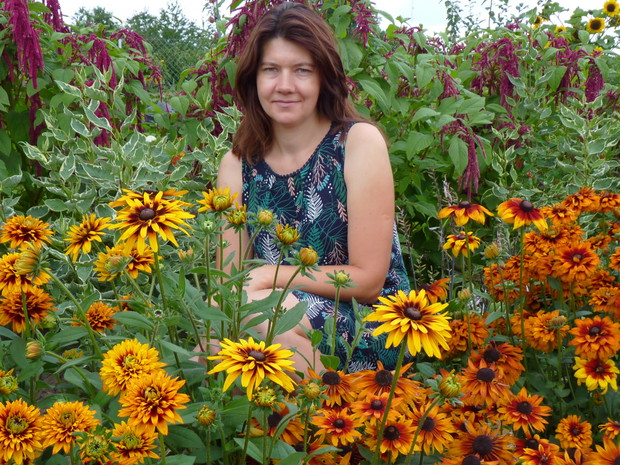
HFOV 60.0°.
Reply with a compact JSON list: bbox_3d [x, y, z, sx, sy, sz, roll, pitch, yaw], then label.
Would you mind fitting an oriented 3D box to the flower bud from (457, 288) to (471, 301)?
[{"bbox_3d":[0.258,0.104,0.900,0.021,0.020,0.021,6,15,-1],"label":"flower bud"}]

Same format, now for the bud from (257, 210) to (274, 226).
[{"bbox_3d":[-0.070,-0.022,0.840,0.026,0.025,0.025,9,12,0],"label":"bud"}]

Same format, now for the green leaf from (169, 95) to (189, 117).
[{"bbox_3d":[-0.427,-0.414,1.750,0.064,0.070,0.020,-1,10,-6],"label":"green leaf"}]

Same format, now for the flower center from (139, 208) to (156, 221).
[{"bbox_3d":[-0.230,-0.025,0.760,0.023,0.015,0.023,0,30,0],"label":"flower center"}]

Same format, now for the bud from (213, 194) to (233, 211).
[{"bbox_3d":[-0.137,-0.047,0.840,0.029,0.025,0.028,0,13,0],"label":"bud"}]

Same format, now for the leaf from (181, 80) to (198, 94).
[{"bbox_3d":[-0.404,-0.486,1.800,0.056,0.047,0.020,-1,14,-6],"label":"leaf"}]

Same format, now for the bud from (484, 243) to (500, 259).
[{"bbox_3d":[0.346,0.034,1.020,0.030,0.030,0.030,0,10,0],"label":"bud"}]

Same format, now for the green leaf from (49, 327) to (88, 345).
[{"bbox_3d":[-0.382,0.164,0.850,0.066,0.025,0.032,0,12,0],"label":"green leaf"}]

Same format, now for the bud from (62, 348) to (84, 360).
[{"bbox_3d":[-0.384,0.199,0.870,0.034,0.024,0.034,0,27,0],"label":"bud"}]

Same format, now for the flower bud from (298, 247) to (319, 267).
[{"bbox_3d":[-0.001,0.031,0.700,0.024,0.025,0.024,14,15,-4],"label":"flower bud"}]

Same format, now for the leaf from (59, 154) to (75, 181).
[{"bbox_3d":[-0.631,-0.169,1.400,0.034,0.068,0.018,19,-5,1],"label":"leaf"}]

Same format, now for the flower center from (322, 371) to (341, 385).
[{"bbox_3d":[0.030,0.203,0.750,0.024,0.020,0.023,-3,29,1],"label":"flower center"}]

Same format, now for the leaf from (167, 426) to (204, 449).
[{"bbox_3d":[-0.187,0.305,0.800,0.062,0.016,0.038,21,42,15],"label":"leaf"}]

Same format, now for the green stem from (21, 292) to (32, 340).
[{"bbox_3d":[-0.423,0.125,0.800,0.008,0.073,0.008,-7,12,1],"label":"green stem"}]

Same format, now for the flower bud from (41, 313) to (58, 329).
[{"bbox_3d":[-0.412,0.139,0.850,0.028,0.027,0.028,0,10,0],"label":"flower bud"}]

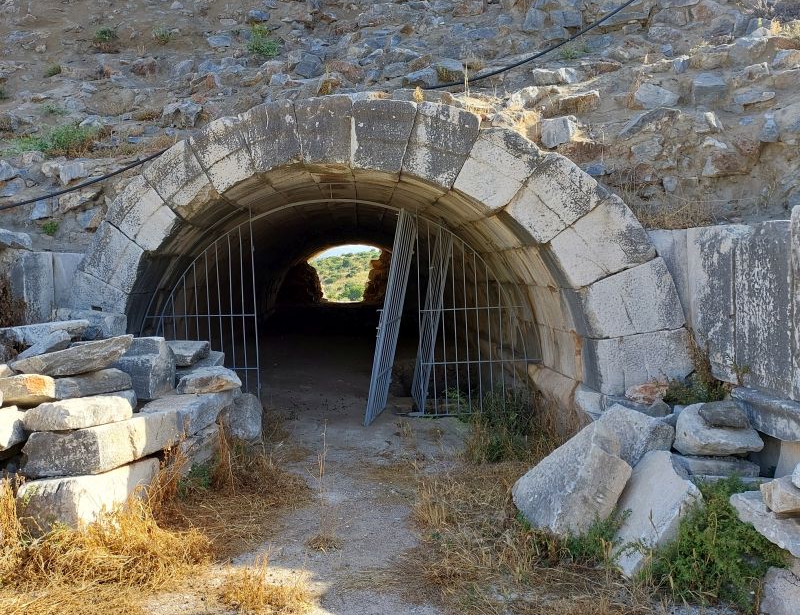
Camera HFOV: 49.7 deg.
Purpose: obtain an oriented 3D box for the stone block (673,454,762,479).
[{"bbox_3d":[2.072,1.034,5.650,0.530,0.150,0.360,-2,3,5],"label":"stone block"}]

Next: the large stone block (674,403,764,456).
[{"bbox_3d":[2.210,0.841,6.000,0.550,0.280,0.420,-2,2,-2],"label":"large stone block"}]

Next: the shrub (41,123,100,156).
[{"bbox_3d":[-3.655,-1.864,9.600,0.610,0.340,0.460,-2,2,-2],"label":"shrub"}]

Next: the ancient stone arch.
[{"bbox_3d":[-0.145,-0.394,8.100,5.500,2.950,1.500,-2,3,10],"label":"ancient stone arch"}]

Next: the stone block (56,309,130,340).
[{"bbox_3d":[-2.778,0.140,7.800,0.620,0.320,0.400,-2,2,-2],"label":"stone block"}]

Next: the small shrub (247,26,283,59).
[{"bbox_3d":[-1.741,-3.448,11.200,0.430,0.380,0.400,-2,2,-2],"label":"small shrub"}]

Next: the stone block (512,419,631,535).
[{"bbox_3d":[1.037,1.024,5.250,0.670,0.480,0.420,-38,-15,2],"label":"stone block"}]

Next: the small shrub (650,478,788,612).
[{"bbox_3d":[1.577,1.144,4.300,0.620,0.540,0.580,-1,2,20],"label":"small shrub"}]

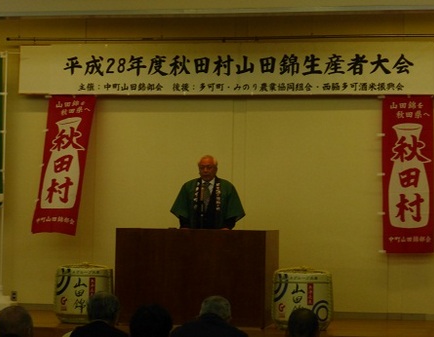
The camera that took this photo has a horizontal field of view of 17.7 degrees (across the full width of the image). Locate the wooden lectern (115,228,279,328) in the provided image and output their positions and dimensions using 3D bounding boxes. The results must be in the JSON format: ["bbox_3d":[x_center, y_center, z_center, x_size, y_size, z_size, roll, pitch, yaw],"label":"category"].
[{"bbox_3d":[-0.200,1.129,14.475,1.529,0.979,0.854,0,-3,11],"label":"wooden lectern"}]

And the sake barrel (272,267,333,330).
[{"bbox_3d":[0.865,1.311,13.998,0.609,0.606,0.609,0,-3,11],"label":"sake barrel"}]

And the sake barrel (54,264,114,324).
[{"bbox_3d":[-1.388,1.307,14.624,0.622,0.601,0.622,1,-3,2],"label":"sake barrel"}]

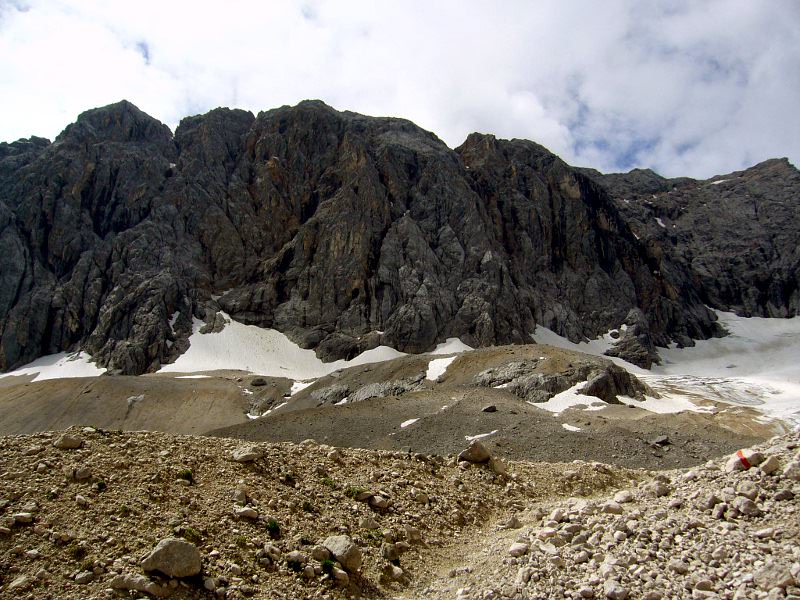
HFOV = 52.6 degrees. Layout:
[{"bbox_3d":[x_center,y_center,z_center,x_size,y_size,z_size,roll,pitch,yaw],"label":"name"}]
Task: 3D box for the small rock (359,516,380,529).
[{"bbox_3d":[-0.324,2.366,8.600,0.222,0.111,0.175,0,-6,-2],"label":"small rock"}]

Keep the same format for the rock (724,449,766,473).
[{"bbox_3d":[3.748,1.746,8.800,0.422,0.240,0.338,0,-3,0],"label":"rock"}]

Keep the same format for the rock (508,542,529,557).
[{"bbox_3d":[1.055,2.221,7.200,0.178,0.115,0.151,0,-2,0],"label":"rock"}]

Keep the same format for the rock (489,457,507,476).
[{"bbox_3d":[1.362,2.326,11.300,0.251,0.257,0.214,0,-2,0],"label":"rock"}]

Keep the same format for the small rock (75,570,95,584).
[{"bbox_3d":[-2.457,2.161,6.300,0.148,0.095,0.125,2,-6,-21],"label":"small rock"}]

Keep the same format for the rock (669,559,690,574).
[{"bbox_3d":[2.246,2.141,6.500,0.177,0.118,0.150,0,-2,0],"label":"rock"}]

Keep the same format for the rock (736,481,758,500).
[{"bbox_3d":[3.695,2.025,8.600,0.234,0.196,0.199,0,-2,0],"label":"rock"}]

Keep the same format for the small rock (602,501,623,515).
[{"bbox_3d":[2.312,2.257,8.800,0.218,0.140,0.185,0,-2,0],"label":"small rock"}]

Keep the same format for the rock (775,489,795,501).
[{"bbox_3d":[4.278,2.164,9.000,0.211,0.116,0.178,-3,-6,25],"label":"rock"}]

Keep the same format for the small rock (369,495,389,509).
[{"bbox_3d":[-0.213,1.993,8.000,0.192,0.127,0.153,0,-3,0],"label":"small rock"}]

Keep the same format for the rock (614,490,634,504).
[{"bbox_3d":[2.997,2.637,10.800,0.254,0.163,0.214,-2,-6,15],"label":"rock"}]

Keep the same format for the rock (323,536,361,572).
[{"bbox_3d":[-0.490,2.162,6.900,0.341,0.298,0.307,0,-2,0],"label":"rock"}]

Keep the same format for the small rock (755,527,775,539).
[{"bbox_3d":[3.289,2.098,7.300,0.180,0.100,0.153,0,-2,0],"label":"small rock"}]

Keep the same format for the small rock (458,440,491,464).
[{"bbox_3d":[1.068,2.187,11.600,0.459,0.317,0.390,0,-2,0],"label":"small rock"}]

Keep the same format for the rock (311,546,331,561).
[{"bbox_3d":[-0.609,1.943,6.200,0.149,0.099,0.119,0,-3,0],"label":"rock"}]

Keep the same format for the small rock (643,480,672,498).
[{"bbox_3d":[2.727,2.015,8.600,0.289,0.176,0.231,0,-3,0],"label":"small rock"}]

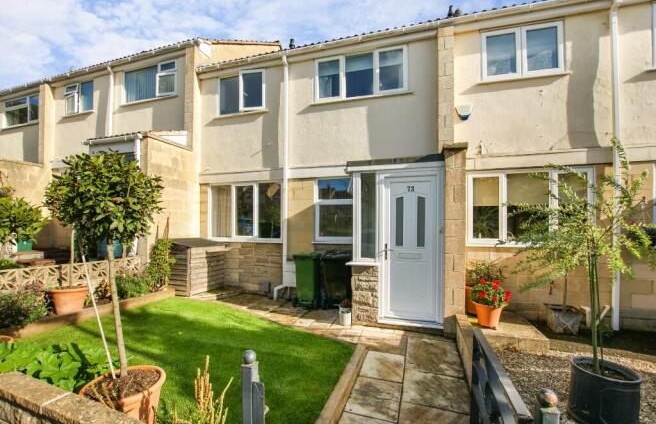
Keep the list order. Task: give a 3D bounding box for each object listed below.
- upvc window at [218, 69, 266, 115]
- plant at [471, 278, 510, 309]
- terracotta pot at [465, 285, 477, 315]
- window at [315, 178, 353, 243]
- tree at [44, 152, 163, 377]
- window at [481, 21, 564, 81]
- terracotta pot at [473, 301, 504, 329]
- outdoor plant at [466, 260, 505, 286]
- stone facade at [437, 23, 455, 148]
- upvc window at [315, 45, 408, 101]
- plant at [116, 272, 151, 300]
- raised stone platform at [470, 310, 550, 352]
[{"bbox_3d":[-1.945,-2.666,6.130,1.233,0.961,0.120,0,-1,16],"label":"upvc window"},{"bbox_3d":[2.297,1.152,3.860,0.480,0.410,0.460,0,-1,16],"label":"plant"},{"bbox_3d":[2.470,1.431,4.457,0.420,0.410,0.420,0,-1,16],"label":"terracotta pot"},{"bbox_3d":[0.194,-0.043,5.375,0.900,1.250,0.090,0,0,18],"label":"window"},{"bbox_3d":[-1.488,0.364,1.860,0.620,1.540,0.620,0,0,18],"label":"tree"},{"bbox_3d":[3.281,-2.716,4.632,1.214,0.885,0.120,0,-1,16],"label":"window"},{"bbox_3d":[2.275,1.468,3.862,0.390,0.310,0.390,0,-1,16],"label":"terracotta pot"},{"bbox_3d":[2.568,0.995,4.454,0.520,0.430,0.480,0,-1,16],"label":"outdoor plant"},{"bbox_3d":[2.070,-2.168,4.760,0.260,2.100,0.140,0,0,18],"label":"stone facade"},{"bbox_3d":[0.616,-2.637,5.209,1.780,0.840,0.090,0,0,18],"label":"upvc window"},{"bbox_3d":[-3.273,1.260,4.620,0.480,0.480,0.450,0,0,18],"label":"plant"},{"bbox_3d":[2.534,1.717,4.139,1.040,0.160,0.900,0,0,18],"label":"raised stone platform"}]

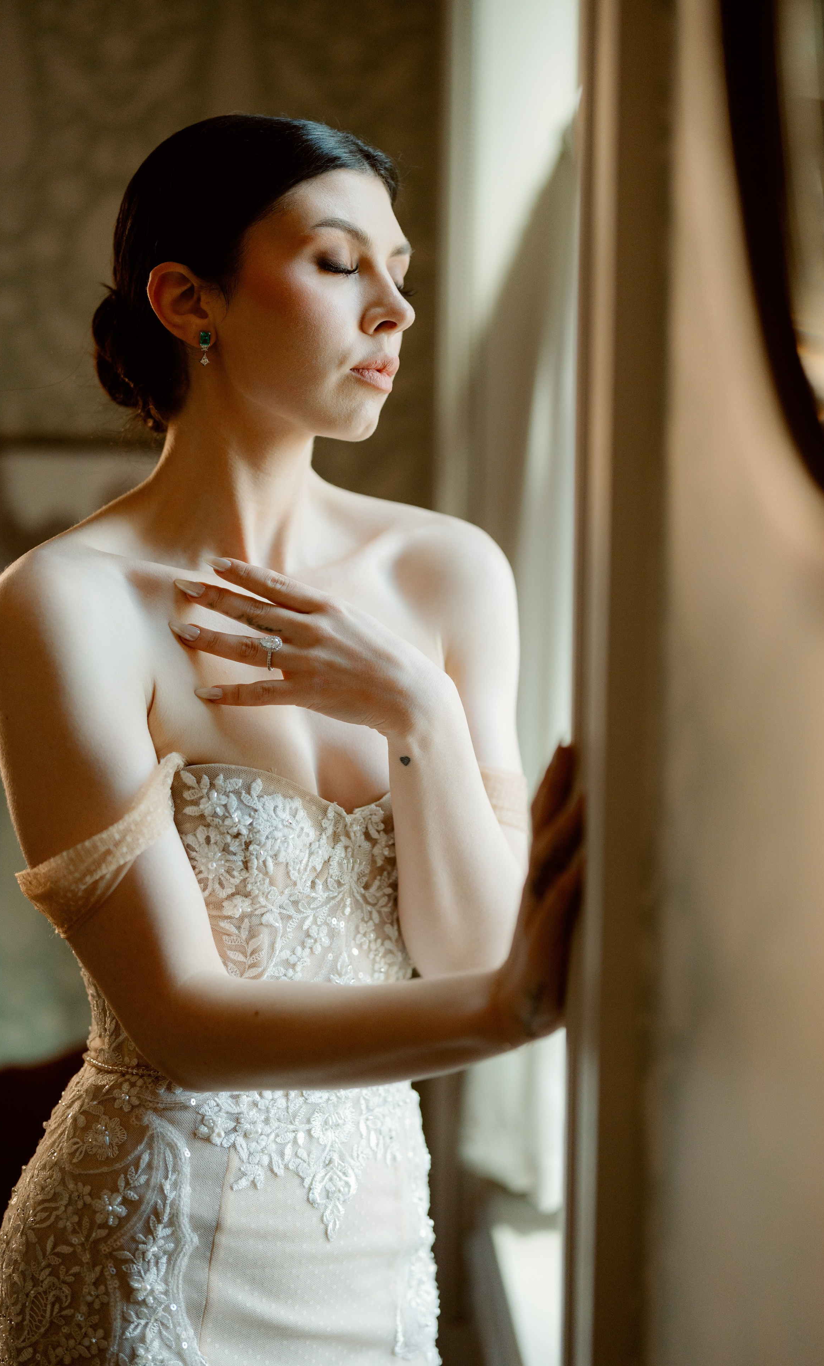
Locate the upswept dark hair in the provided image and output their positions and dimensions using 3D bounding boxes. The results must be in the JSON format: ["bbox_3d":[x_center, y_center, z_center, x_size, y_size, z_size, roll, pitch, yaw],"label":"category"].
[{"bbox_3d":[-0.113,-0.272,1.255,0.210,0.205,0.165,4,7,29],"label":"upswept dark hair"}]

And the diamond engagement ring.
[{"bbox_3d":[-0.085,-0.018,1.181,0.015,0.020,0.024,10,-30,17],"label":"diamond engagement ring"}]

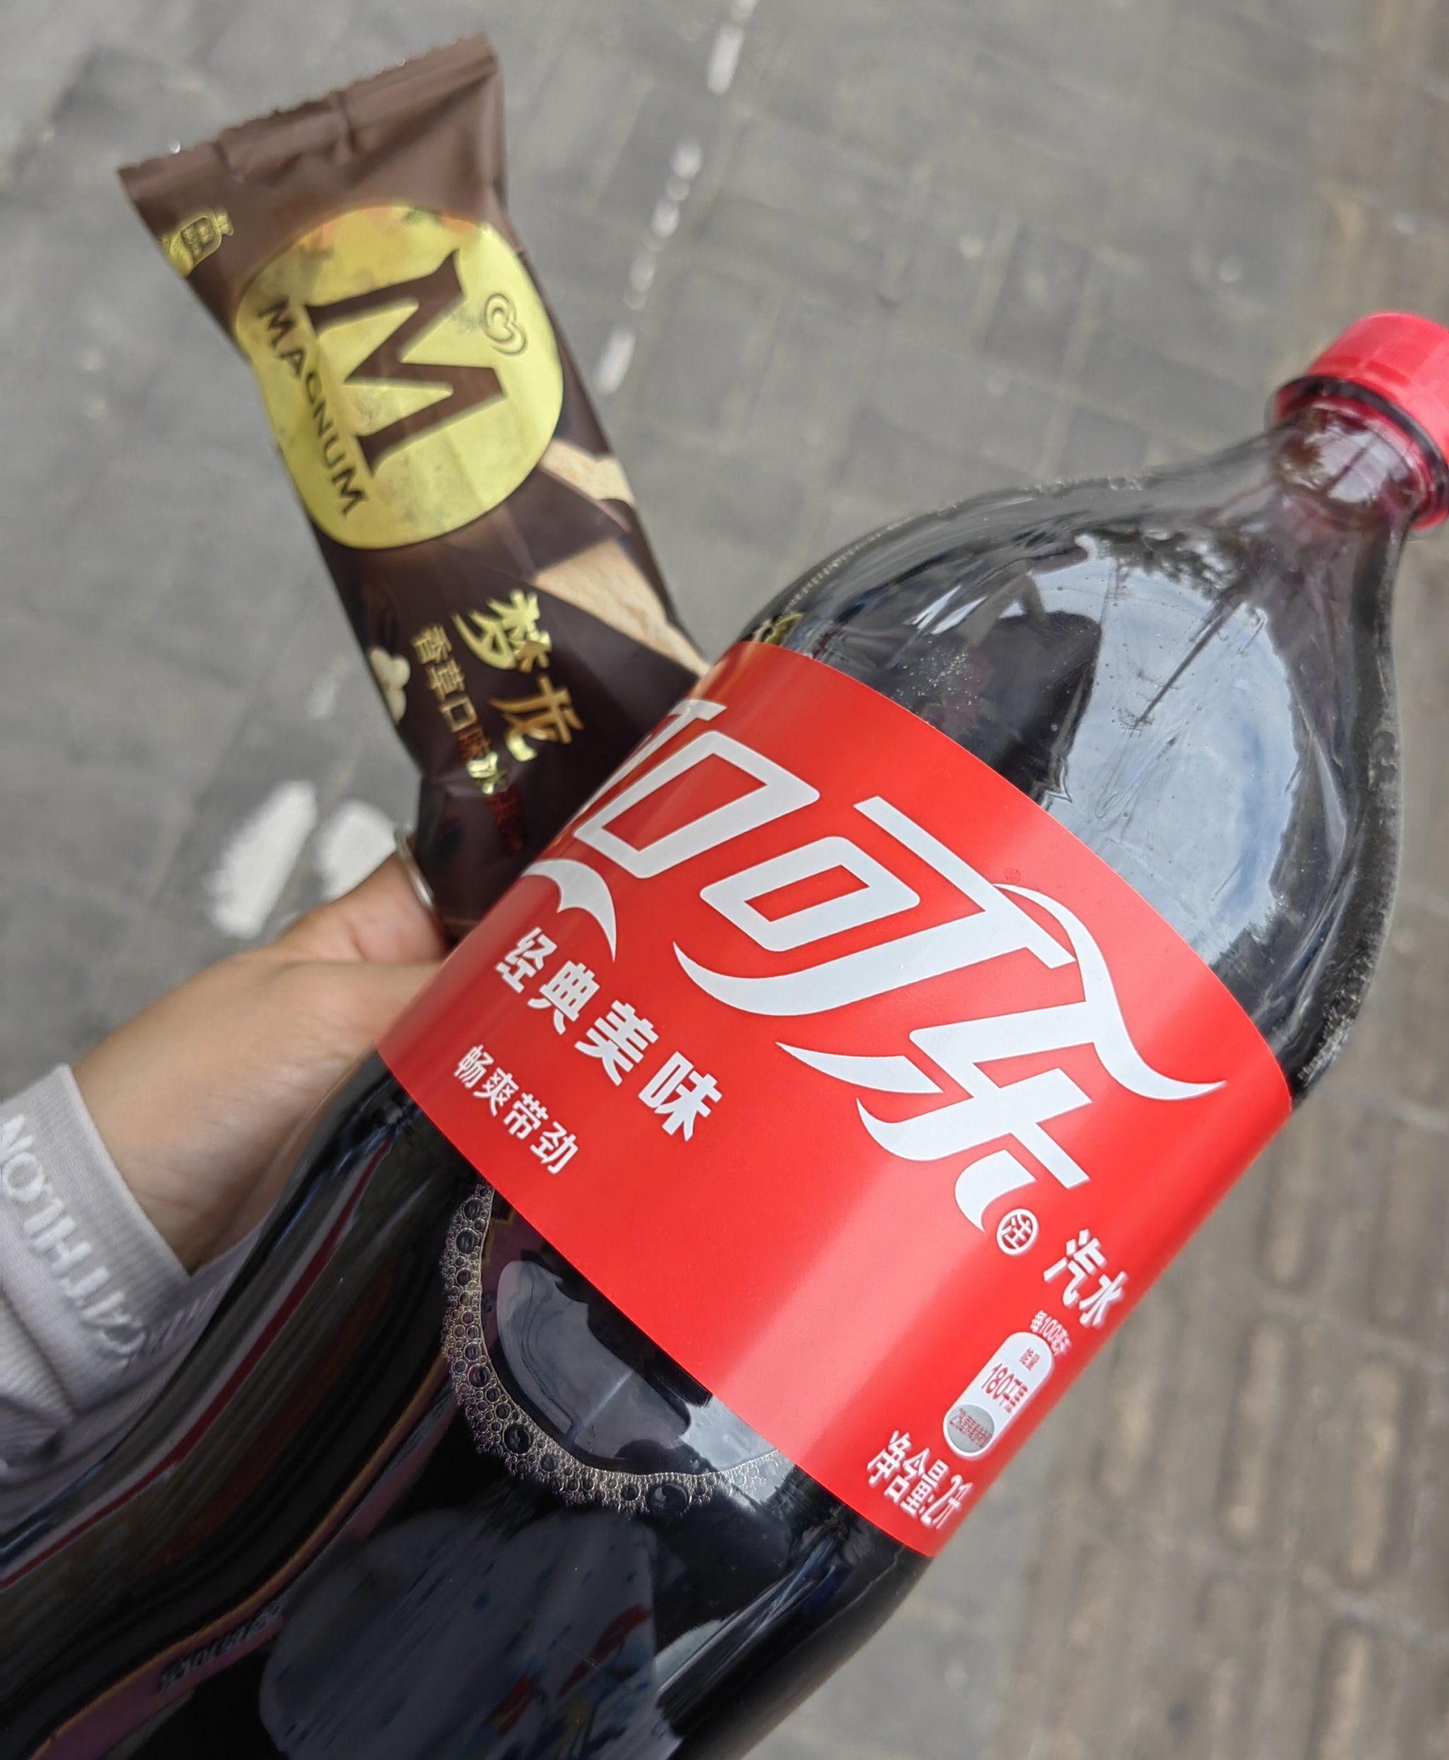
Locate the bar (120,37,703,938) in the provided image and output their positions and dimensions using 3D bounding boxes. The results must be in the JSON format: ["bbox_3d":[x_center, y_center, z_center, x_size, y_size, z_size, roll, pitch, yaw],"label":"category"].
[{"bbox_3d":[-0.047,-0.068,0.277,0.073,0.027,0.168,-22,86,0],"label":"bar"}]

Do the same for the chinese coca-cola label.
[{"bbox_3d":[0.015,0.030,0.226,0.107,0.107,0.076,38,82,28],"label":"chinese coca-cola label"}]

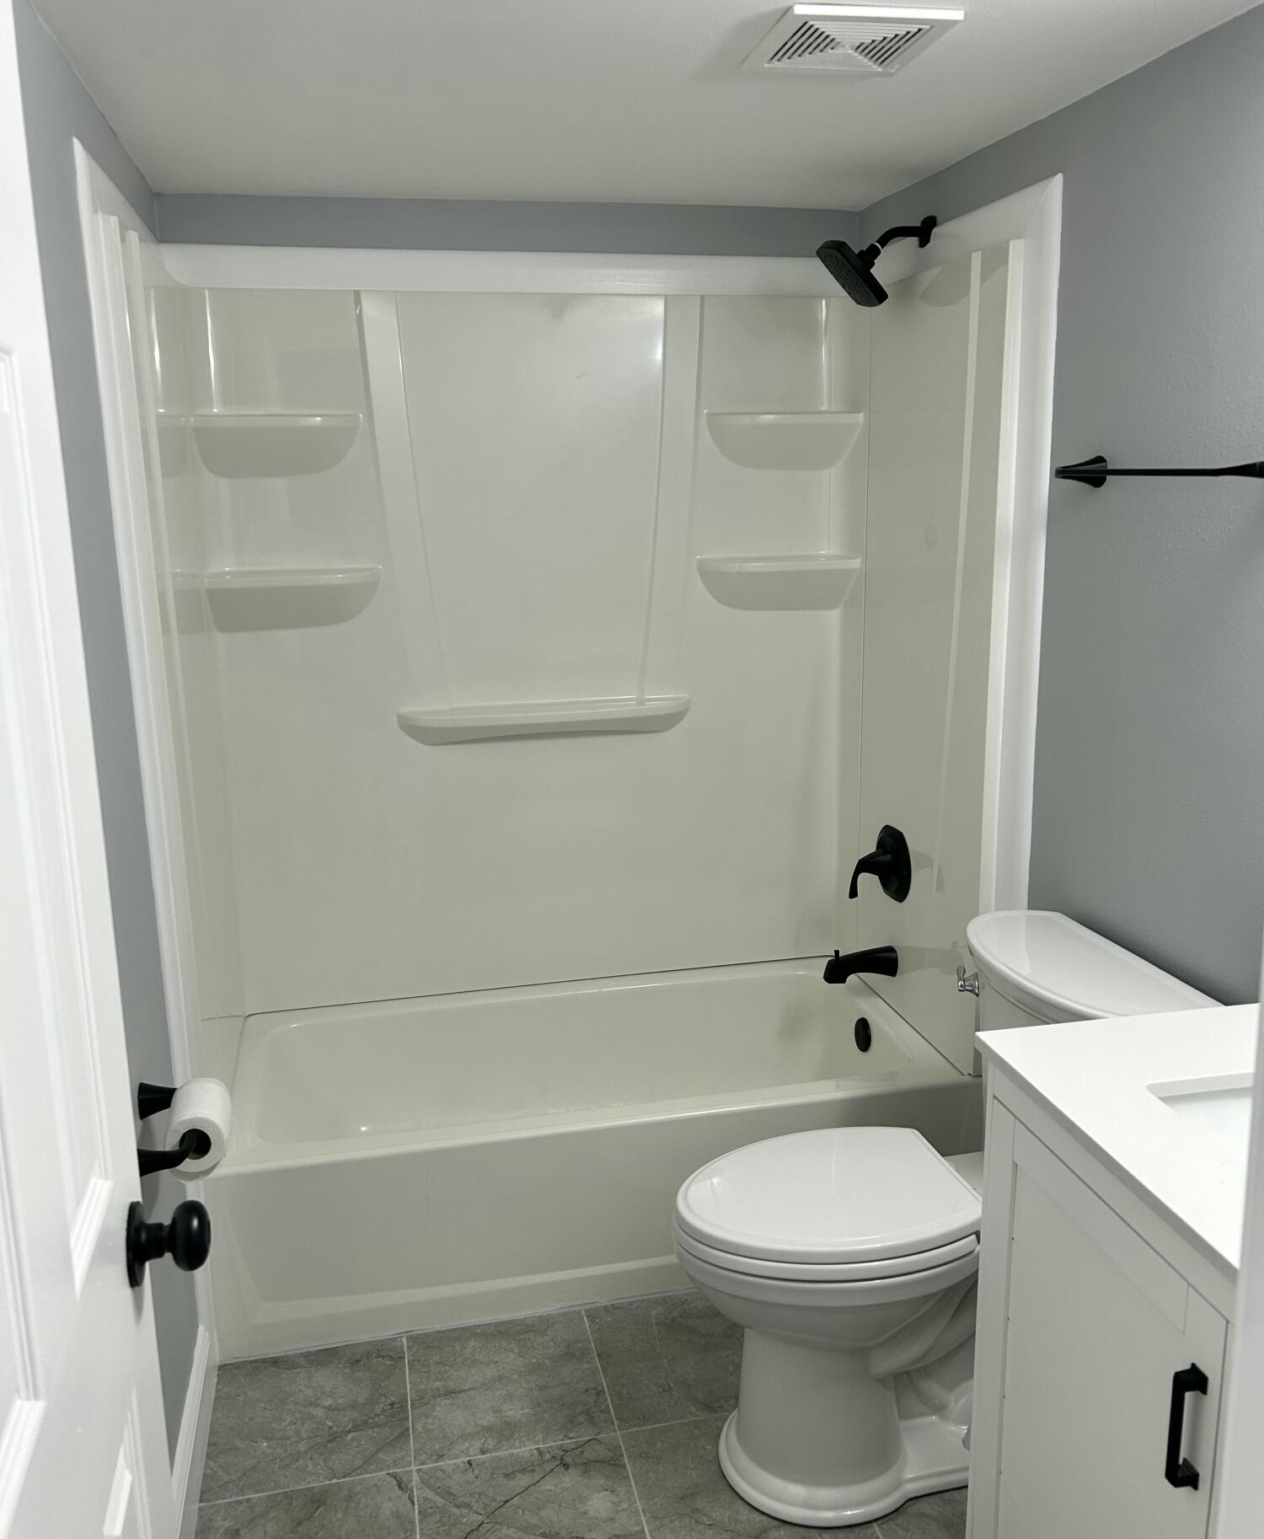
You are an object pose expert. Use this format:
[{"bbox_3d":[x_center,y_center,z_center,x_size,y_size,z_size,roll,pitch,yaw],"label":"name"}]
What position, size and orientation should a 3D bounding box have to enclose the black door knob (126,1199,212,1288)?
[{"bbox_3d":[-0.371,0.380,1.026,0.062,0.067,0.067,-4,14,-12],"label":"black door knob"}]

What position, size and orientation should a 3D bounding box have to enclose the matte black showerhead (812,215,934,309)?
[{"bbox_3d":[0.473,-0.983,2.446,0.216,0.160,0.135,-4,14,-12],"label":"matte black showerhead"}]

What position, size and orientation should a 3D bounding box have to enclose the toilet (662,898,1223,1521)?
[{"bbox_3d":[0.429,0.700,1.965,0.722,0.818,0.443,-4,13,-12],"label":"toilet"}]

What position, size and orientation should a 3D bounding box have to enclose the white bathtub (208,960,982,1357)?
[{"bbox_3d":[-0.104,0.764,2.732,1.497,0.373,0.721,-4,13,-12],"label":"white bathtub"}]

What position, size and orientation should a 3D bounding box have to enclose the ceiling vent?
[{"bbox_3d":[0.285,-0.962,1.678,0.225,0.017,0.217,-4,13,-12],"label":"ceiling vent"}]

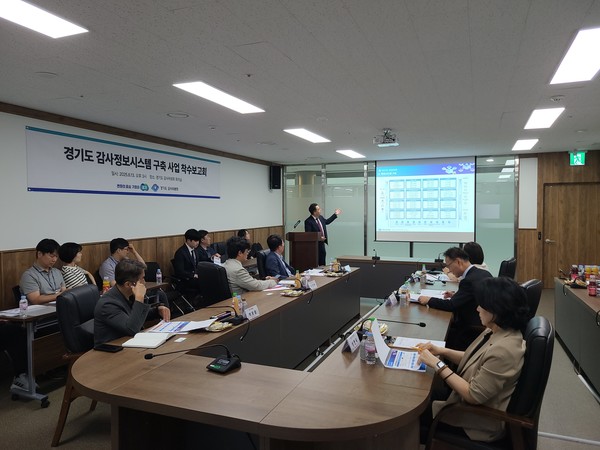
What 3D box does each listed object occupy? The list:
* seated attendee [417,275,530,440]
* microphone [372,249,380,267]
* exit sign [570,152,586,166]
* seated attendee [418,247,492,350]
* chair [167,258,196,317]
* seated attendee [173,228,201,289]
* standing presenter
[{"bbox_3d":[0.822,0.877,2.352,0.700,1.250,0.500,0,2,22],"label":"seated attendee"},{"bbox_3d":[1.364,0.519,7.923,0.130,0.180,0.220,0,2,22],"label":"microphone"},{"bbox_3d":[5.195,-1.241,8.440,0.253,0.273,0.061,0,2,22],"label":"exit sign"},{"bbox_3d":[1.413,0.821,3.845,0.810,1.245,0.546,0,2,22],"label":"seated attendee"},{"bbox_3d":[-1.494,0.947,6.487,0.600,0.900,0.560,0,2,22],"label":"chair"},{"bbox_3d":[-1.414,0.729,6.415,0.720,1.340,0.500,0,2,25],"label":"seated attendee"},{"bbox_3d":[0.475,0.423,9.312,0.420,1.740,0.720,1,2,44],"label":"standing presenter"}]

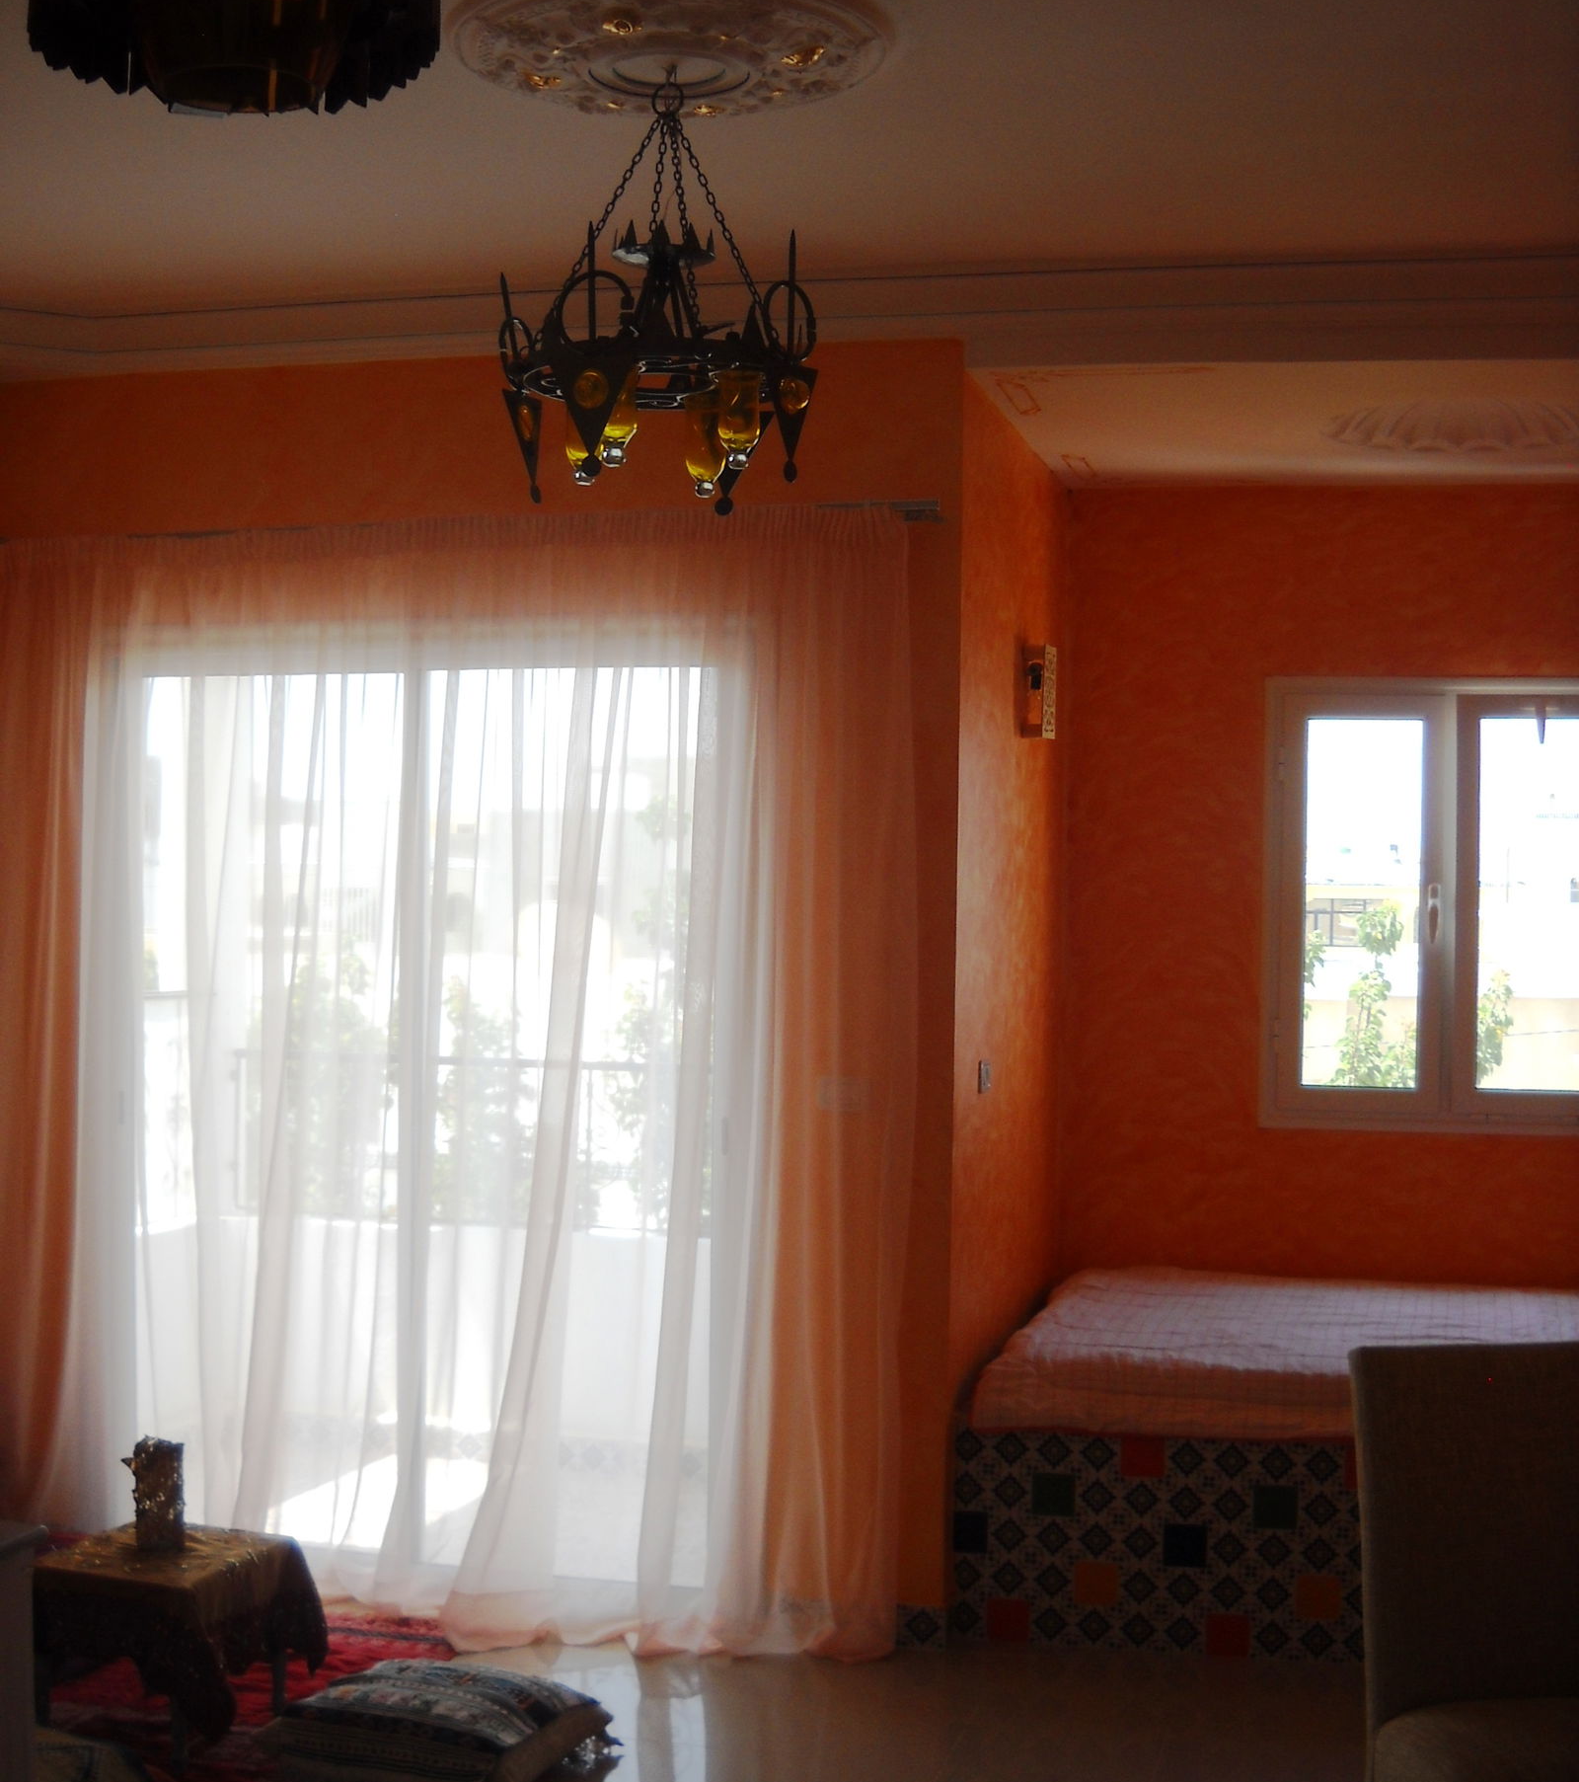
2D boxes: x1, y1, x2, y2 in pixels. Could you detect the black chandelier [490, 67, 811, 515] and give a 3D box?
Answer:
[{"bbox_3d":[-0.207,-0.978,4.027,0.520,0.680,0.520,1,0,0],"label":"black chandelier"}]

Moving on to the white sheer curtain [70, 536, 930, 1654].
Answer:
[{"bbox_3d":[-0.793,0.423,5.825,2.200,2.580,0.210,1,0,14],"label":"white sheer curtain"}]

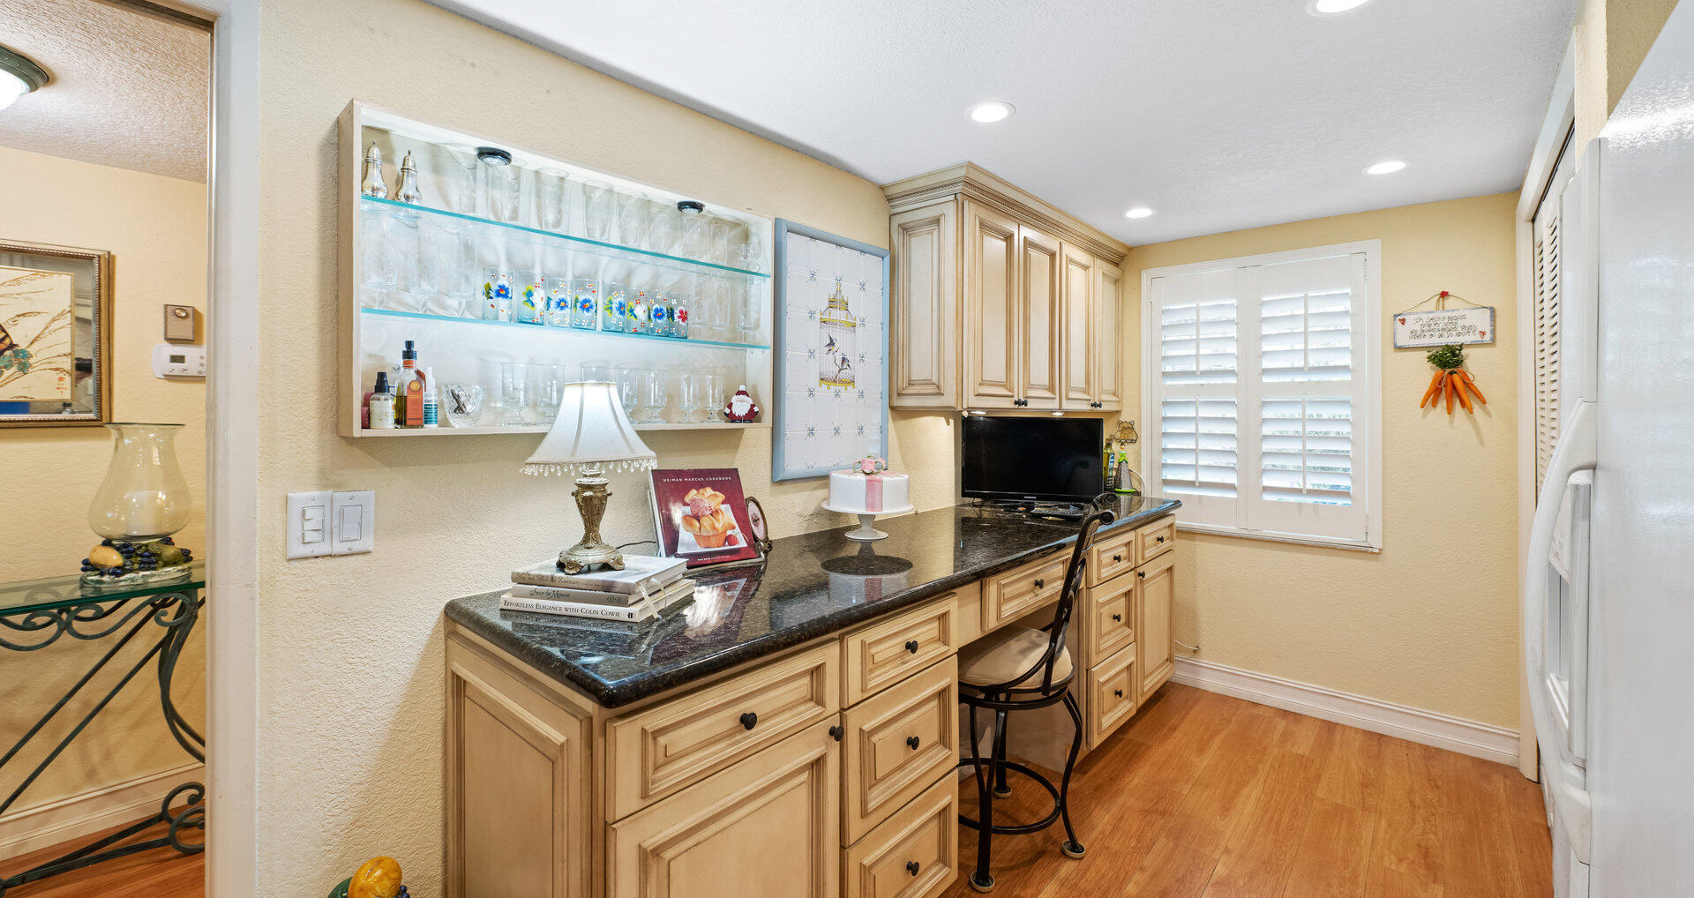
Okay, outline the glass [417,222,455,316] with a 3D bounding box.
[{"bbox_3d":[-0.876,-0.382,1.402,0.066,0.183,0.066,2,3,42],"label":"glass"}]

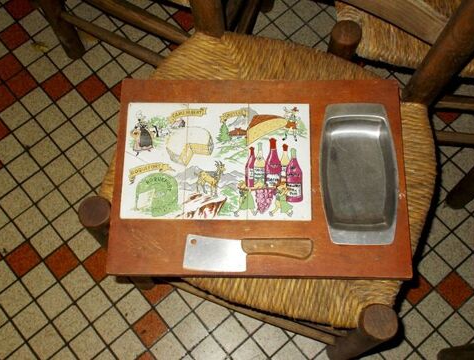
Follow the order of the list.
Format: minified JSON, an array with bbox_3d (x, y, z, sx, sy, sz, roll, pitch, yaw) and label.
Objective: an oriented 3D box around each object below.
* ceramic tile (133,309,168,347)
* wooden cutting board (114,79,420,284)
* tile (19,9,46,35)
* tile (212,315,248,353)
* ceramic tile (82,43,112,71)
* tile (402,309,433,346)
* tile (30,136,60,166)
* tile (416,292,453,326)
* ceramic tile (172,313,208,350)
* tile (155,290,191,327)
[{"bbox_3d":[-0.167,0.288,1.181,0.051,0.008,0.051,-39,74,-11],"label":"ceramic tile"},{"bbox_3d":[0.027,-0.007,0.755,0.355,0.018,0.253,0,72,2],"label":"wooden cutting board"},{"bbox_3d":[-0.443,-0.342,1.340,0.049,0.009,0.049,-39,75,-11],"label":"tile"},{"bbox_3d":[-0.012,0.284,1.121,0.049,0.009,0.049,-39,75,-11],"label":"tile"},{"bbox_3d":[-0.301,-0.262,1.311,0.049,0.009,0.049,-39,75,-11],"label":"ceramic tile"},{"bbox_3d":[0.379,0.317,1.306,0.057,0.008,0.057,-39,75,-11],"label":"tile"},{"bbox_3d":[-0.400,-0.058,1.272,0.049,0.008,0.049,-39,75,-11],"label":"tile"},{"bbox_3d":[0.382,0.249,1.181,0.051,0.008,0.051,-39,74,-11],"label":"tile"},{"bbox_3d":[-0.089,0.293,1.177,0.051,0.008,0.051,-39,74,-11],"label":"ceramic tile"},{"bbox_3d":[-0.139,0.281,1.330,0.057,0.008,0.057,-39,75,-11],"label":"tile"}]

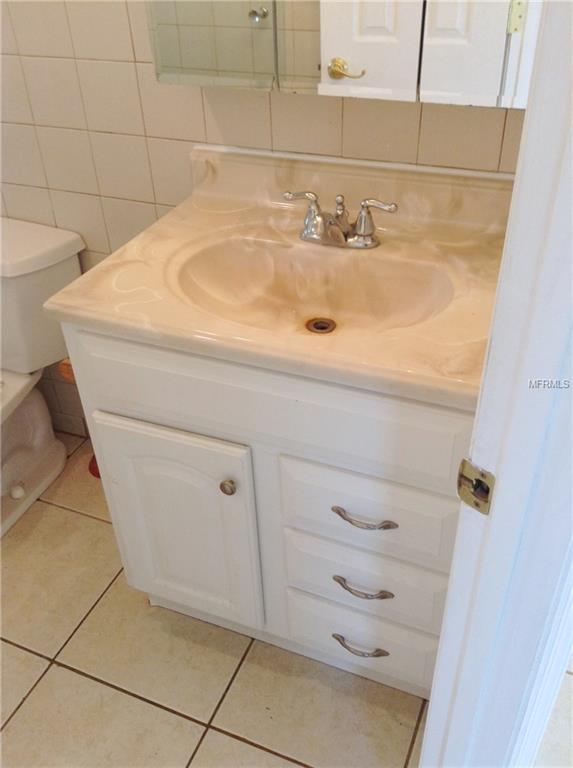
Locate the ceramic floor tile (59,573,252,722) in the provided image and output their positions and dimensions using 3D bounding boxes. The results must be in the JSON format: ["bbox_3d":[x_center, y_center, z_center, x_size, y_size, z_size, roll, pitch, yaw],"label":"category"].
[{"bbox_3d":[-0.269,0.571,1.768,0.406,0.009,0.406,13,38,20],"label":"ceramic floor tile"}]

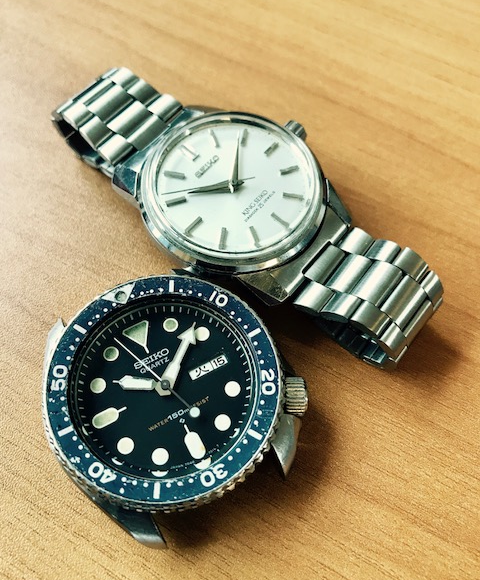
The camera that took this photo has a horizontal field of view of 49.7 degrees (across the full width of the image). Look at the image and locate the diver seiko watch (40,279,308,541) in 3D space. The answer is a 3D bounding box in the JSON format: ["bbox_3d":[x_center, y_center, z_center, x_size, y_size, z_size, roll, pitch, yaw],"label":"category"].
[{"bbox_3d":[-0.012,0.017,0.092,0.043,0.012,0.046,-26,69,-14],"label":"diver seiko watch"}]

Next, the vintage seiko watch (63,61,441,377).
[{"bbox_3d":[0.000,-0.018,0.105,0.086,0.021,0.041,39,71,12],"label":"vintage seiko watch"}]

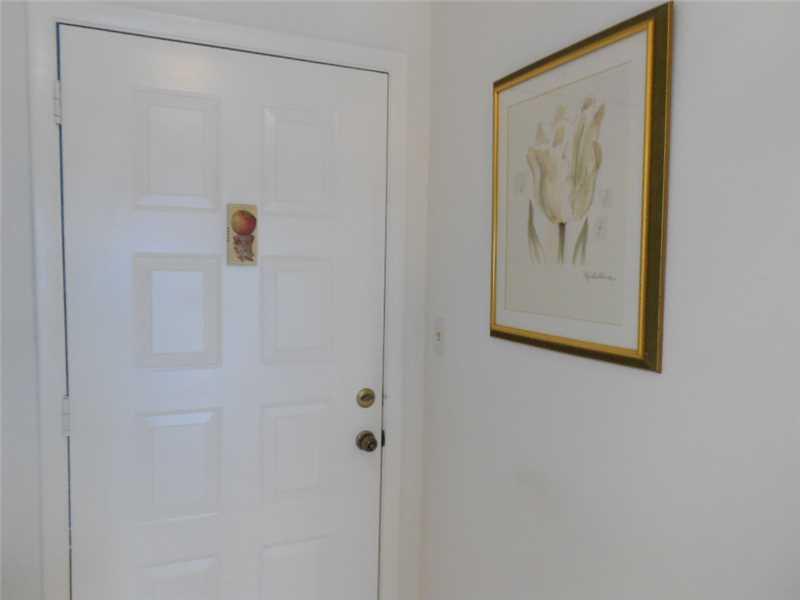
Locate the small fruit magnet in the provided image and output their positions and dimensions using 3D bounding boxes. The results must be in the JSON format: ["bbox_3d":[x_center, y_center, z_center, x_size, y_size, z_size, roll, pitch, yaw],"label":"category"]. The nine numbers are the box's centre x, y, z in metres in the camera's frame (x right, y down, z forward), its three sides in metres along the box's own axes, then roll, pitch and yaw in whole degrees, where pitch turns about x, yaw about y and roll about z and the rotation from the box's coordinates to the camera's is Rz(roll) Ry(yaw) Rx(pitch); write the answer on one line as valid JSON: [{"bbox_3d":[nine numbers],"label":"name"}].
[{"bbox_3d":[-0.458,-0.188,1.754,0.087,0.174,0.007,-1,5,-24],"label":"small fruit magnet"}]

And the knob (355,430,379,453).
[{"bbox_3d":[-0.102,0.460,1.938,0.063,0.063,0.060,-1,5,-24],"label":"knob"}]

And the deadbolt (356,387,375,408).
[{"bbox_3d":[-0.107,0.319,1.941,0.063,0.063,0.030,-1,5,-24],"label":"deadbolt"}]

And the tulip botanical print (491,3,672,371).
[{"bbox_3d":[0.363,-0.217,1.351,0.028,0.676,0.553,-2,5,-24],"label":"tulip botanical print"}]

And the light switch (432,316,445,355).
[{"bbox_3d":[0.121,0.120,1.938,0.012,0.118,0.073,-1,5,-24],"label":"light switch"}]

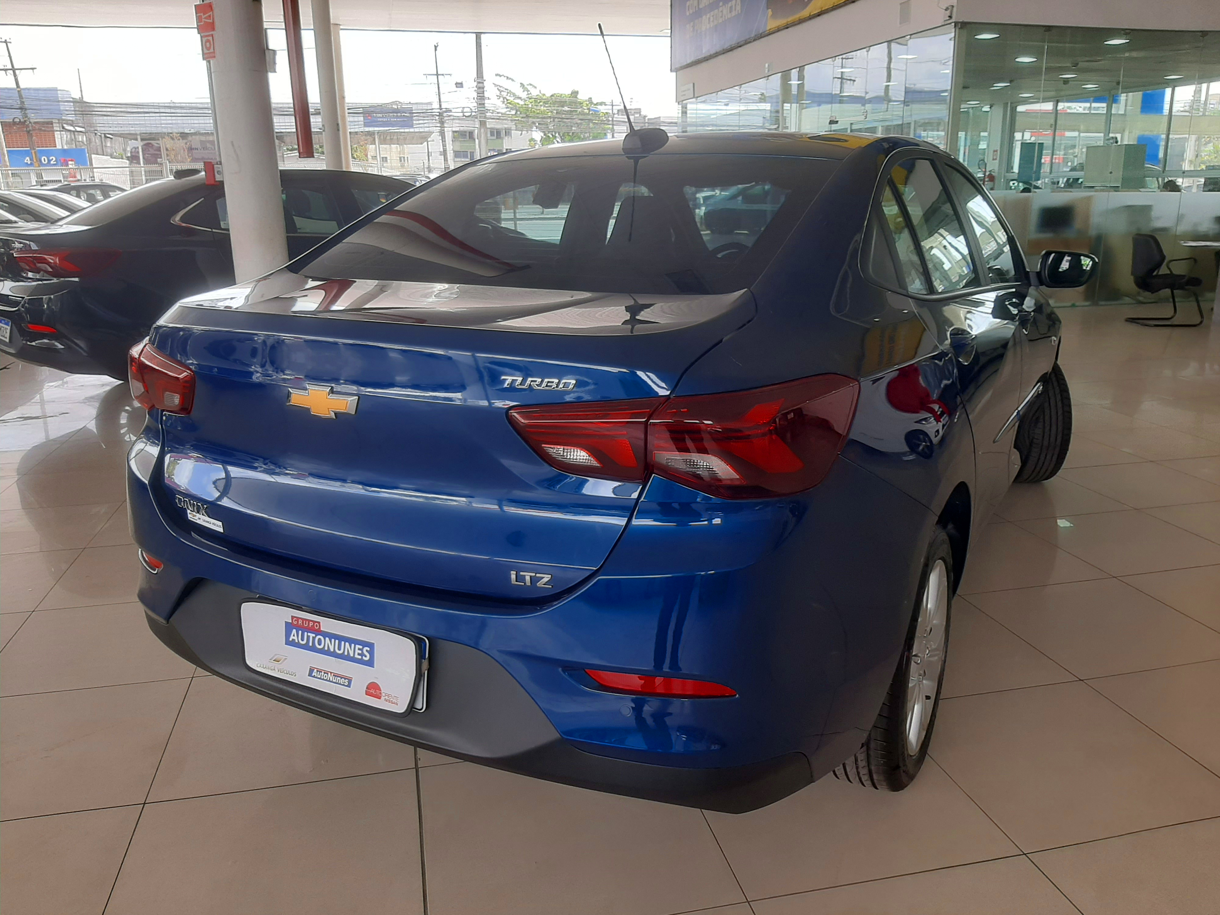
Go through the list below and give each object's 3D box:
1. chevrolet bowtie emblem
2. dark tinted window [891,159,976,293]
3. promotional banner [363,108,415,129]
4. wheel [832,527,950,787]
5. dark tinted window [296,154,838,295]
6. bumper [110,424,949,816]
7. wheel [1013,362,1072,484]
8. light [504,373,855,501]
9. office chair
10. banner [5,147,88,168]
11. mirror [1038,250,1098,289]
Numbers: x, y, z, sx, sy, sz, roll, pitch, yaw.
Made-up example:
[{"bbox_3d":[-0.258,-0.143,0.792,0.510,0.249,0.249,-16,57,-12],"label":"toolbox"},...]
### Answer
[{"bbox_3d":[-0.472,-0.093,1.562,0.157,0.057,0.020,8,18,27],"label":"chevrolet bowtie emblem"},{"bbox_3d":[0.873,-0.615,2.544,0.050,0.375,0.690,-17,5,32],"label":"dark tinted window"},{"bbox_3d":[-9.717,-14.976,42.000,2.300,0.930,0.100,0,16,0],"label":"promotional banner"},{"bbox_3d":[0.628,0.434,2.176,0.200,0.620,0.620,8,18,27],"label":"wheel"},{"bbox_3d":[-0.090,-0.582,2.167,1.130,0.110,0.773,8,37,27],"label":"dark tinted window"},{"bbox_3d":[-0.296,0.165,1.967,1.700,0.570,0.830,8,18,27],"label":"bumper"},{"bbox_3d":[1.859,-0.189,4.380,0.205,0.620,0.620,-2,16,-4],"label":"wheel"},{"bbox_3d":[0.106,-0.038,1.425,0.511,0.185,0.154,3,16,13],"label":"light"},{"bbox_3d":[5.652,-1.799,9.578,0.570,0.880,0.550,-1,16,0],"label":"office chair"},{"bbox_3d":[-24.820,-13.230,42.000,3.750,0.850,0.150,1,16,5],"label":"banner"},{"bbox_3d":[1.622,-0.668,3.374,0.205,0.140,0.120,8,18,27],"label":"mirror"}]

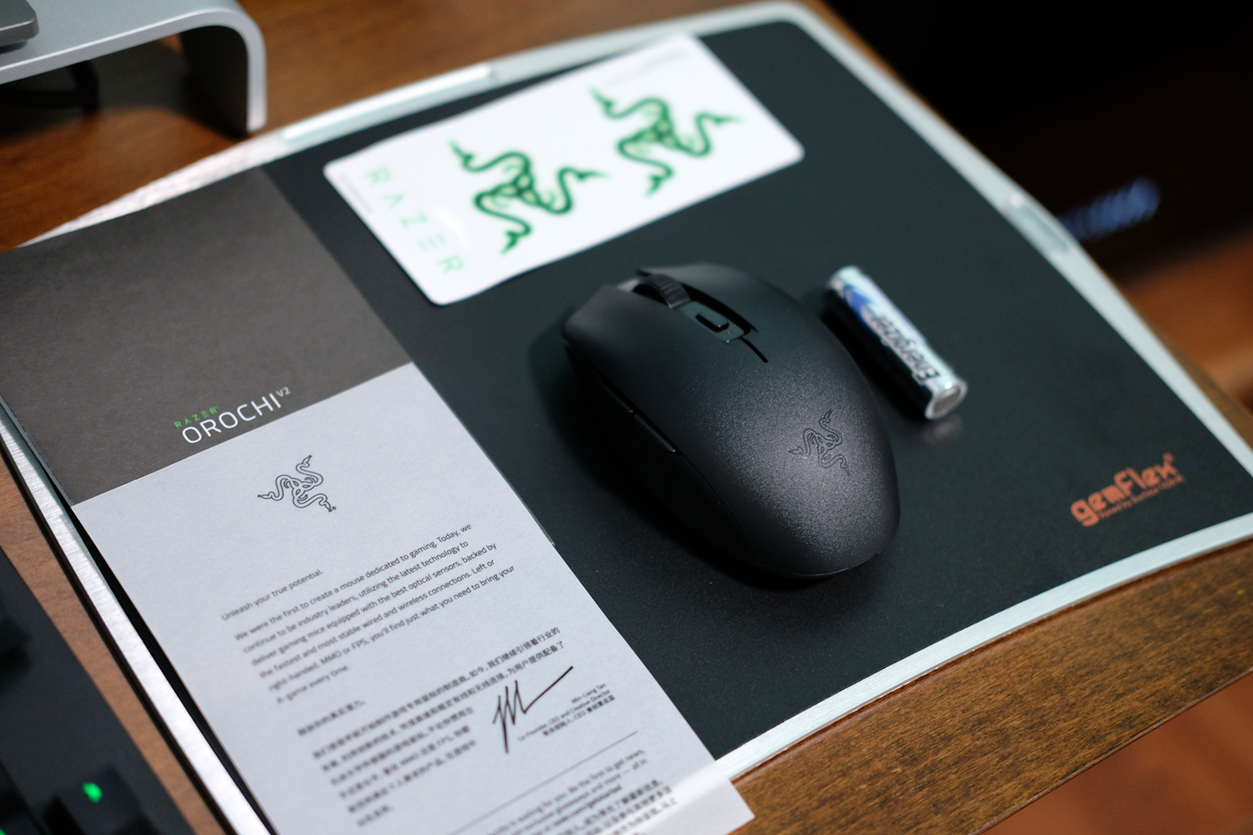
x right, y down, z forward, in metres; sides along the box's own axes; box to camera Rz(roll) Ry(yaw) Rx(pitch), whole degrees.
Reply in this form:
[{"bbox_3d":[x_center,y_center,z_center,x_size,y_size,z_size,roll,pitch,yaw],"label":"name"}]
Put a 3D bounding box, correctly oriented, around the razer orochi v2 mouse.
[{"bbox_3d":[0.033,-0.006,0.496,0.060,0.038,0.108,-26,61,-28],"label":"razer orochi v2 mouse"}]

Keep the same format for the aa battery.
[{"bbox_3d":[0.077,-0.022,0.533,0.015,0.015,0.050,-21,58,-25],"label":"aa battery"}]

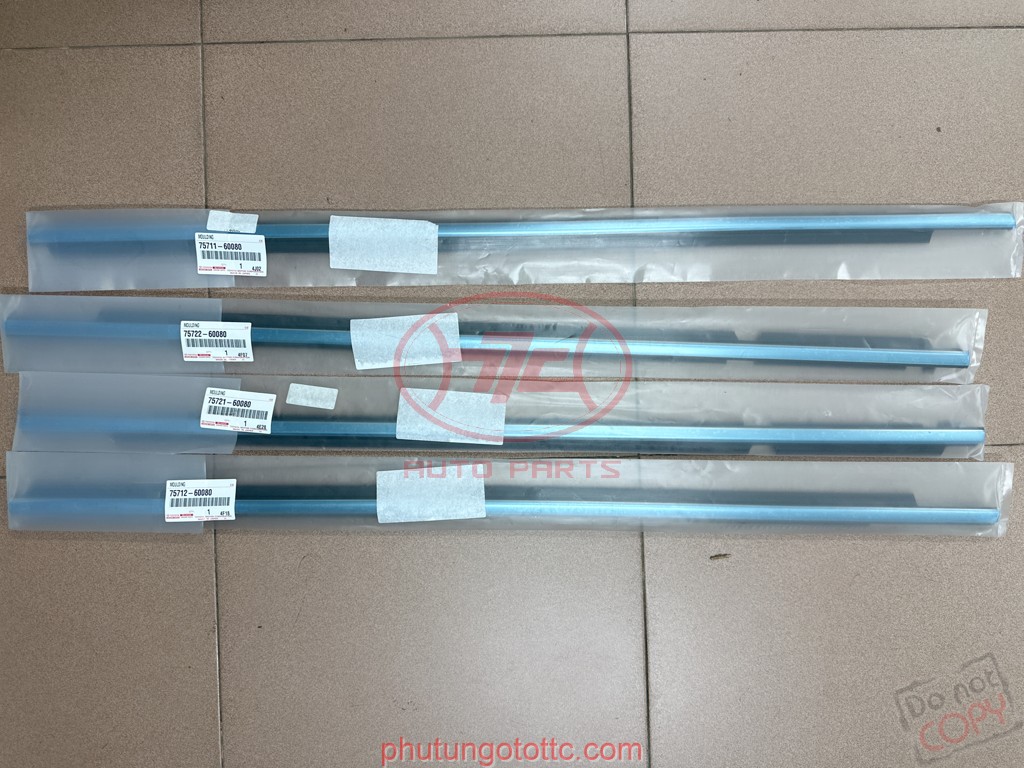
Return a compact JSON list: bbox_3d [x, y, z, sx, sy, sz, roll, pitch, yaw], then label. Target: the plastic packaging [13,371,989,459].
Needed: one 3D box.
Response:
[{"bbox_3d":[-0.004,0.031,0.662,0.915,0.020,0.073,1,90,-1],"label":"plastic packaging"}]

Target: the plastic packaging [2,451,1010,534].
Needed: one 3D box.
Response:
[{"bbox_3d":[0.003,0.105,0.661,0.943,0.020,0.071,1,90,-1],"label":"plastic packaging"}]

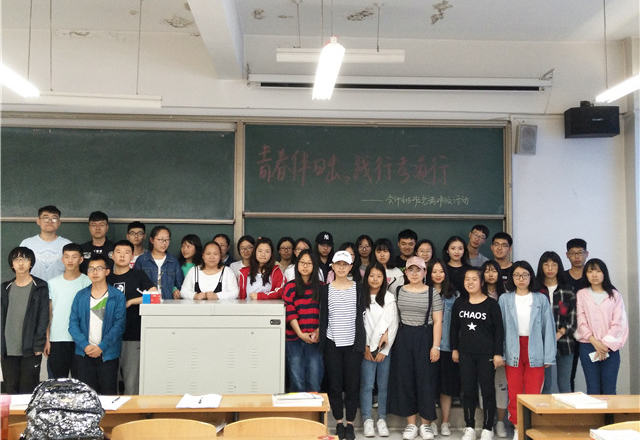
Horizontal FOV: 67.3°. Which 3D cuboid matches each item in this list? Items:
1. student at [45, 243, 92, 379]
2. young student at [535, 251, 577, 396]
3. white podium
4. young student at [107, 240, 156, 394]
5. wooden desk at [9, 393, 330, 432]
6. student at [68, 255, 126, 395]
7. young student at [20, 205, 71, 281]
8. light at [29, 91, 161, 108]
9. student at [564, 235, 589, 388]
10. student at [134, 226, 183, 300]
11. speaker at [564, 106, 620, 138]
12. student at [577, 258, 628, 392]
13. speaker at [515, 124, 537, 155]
[{"bbox_3d":[-2.323,1.082,4.414,0.440,1.740,0.270,1,-2,-17],"label":"student"},{"bbox_3d":[2.321,1.165,4.746,0.460,1.704,0.300,0,-3,12],"label":"young student"},{"bbox_3d":[-1.053,1.312,4.905,1.405,0.972,0.580,0,-2,-2],"label":"white podium"},{"bbox_3d":[-1.847,1.078,4.563,0.480,1.766,0.300,1,-2,-14],"label":"young student"},{"bbox_3d":[-1.043,1.557,3.131,2.200,0.755,0.360,0,-2,-2],"label":"wooden desk"},{"bbox_3d":[-1.985,1.127,4.246,0.470,1.641,0.280,1,-2,-18],"label":"student"},{"bbox_3d":[-2.687,0.812,4.713,0.500,1.904,0.280,1,-3,-17],"label":"young student"},{"bbox_3d":[-2.134,-1.142,4.565,1.237,0.100,0.120,2,-2,-3],"label":"light"},{"bbox_3d":[2.640,1.008,4.913,0.460,1.627,0.280,0,-2,14],"label":"student"},{"bbox_3d":[-1.816,0.960,5.406,0.470,1.774,0.300,1,-3,-15],"label":"student"},{"bbox_3d":[2.999,-1.075,5.300,0.520,0.285,0.270,0,0,12],"label":"speaker"},{"bbox_3d":[2.644,1.182,4.465,0.450,1.645,0.280,-1,-3,17],"label":"student"},{"bbox_3d":[2.400,-0.938,5.600,0.200,0.330,0.150,0,8,-2],"label":"speaker"}]

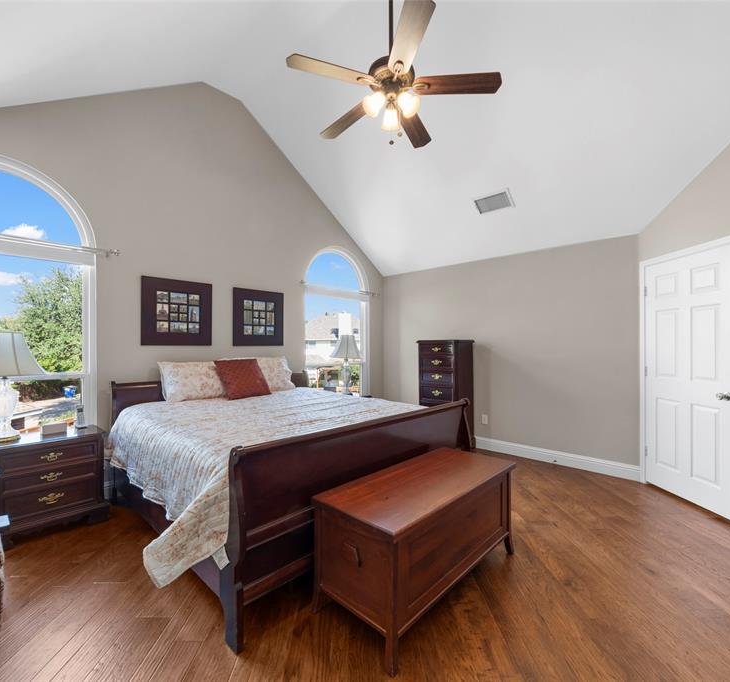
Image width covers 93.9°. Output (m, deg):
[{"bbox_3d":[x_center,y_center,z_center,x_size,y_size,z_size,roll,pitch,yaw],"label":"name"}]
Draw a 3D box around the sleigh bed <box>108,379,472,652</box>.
[{"bbox_3d":[-0.655,0.889,2.990,2.220,1.050,2.050,-1,-1,43],"label":"sleigh bed"}]

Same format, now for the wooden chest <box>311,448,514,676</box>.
[{"bbox_3d":[0.360,1.107,2.010,0.530,0.585,1.220,-1,-1,45],"label":"wooden chest"}]

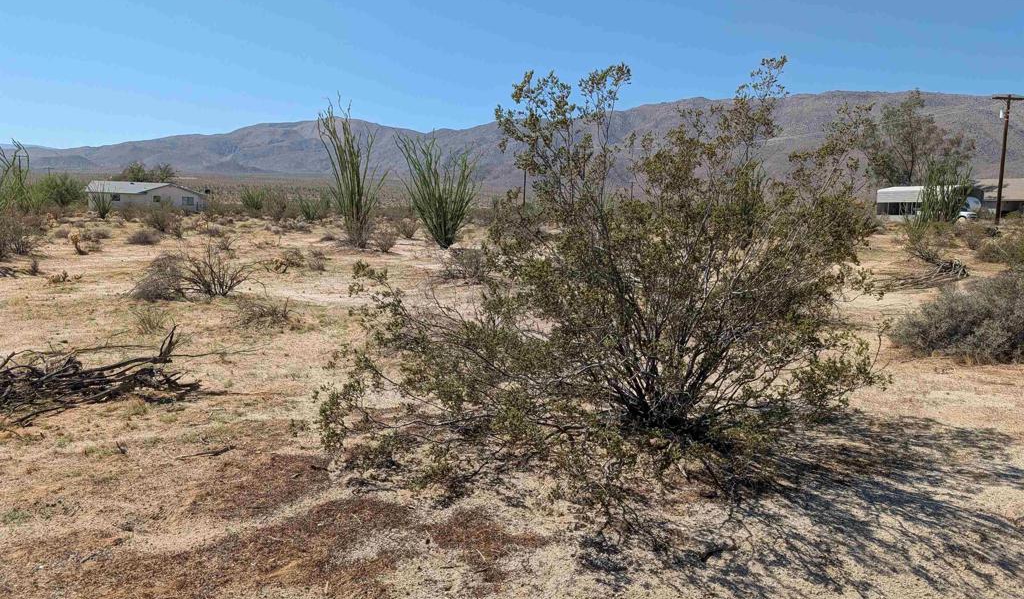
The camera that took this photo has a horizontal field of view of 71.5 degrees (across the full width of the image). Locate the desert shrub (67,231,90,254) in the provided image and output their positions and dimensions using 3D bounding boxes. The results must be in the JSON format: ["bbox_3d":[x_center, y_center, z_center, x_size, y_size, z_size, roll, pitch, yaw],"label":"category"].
[{"bbox_3d":[-12.163,-1.605,20.000,0.489,0.657,0.416,-4,9,-31],"label":"desert shrub"}]

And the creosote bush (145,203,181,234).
[{"bbox_3d":[-17.696,-4.101,36.000,1.636,1.572,1.472,-3,9,-26],"label":"creosote bush"}]

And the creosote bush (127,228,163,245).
[{"bbox_3d":[-12.760,-2.192,24.700,1.085,0.523,0.922,-3,9,-27],"label":"creosote bush"}]

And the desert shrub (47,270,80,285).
[{"bbox_3d":[-8.323,-0.410,13.200,0.520,0.226,0.416,-4,9,-32],"label":"desert shrub"}]

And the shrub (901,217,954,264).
[{"bbox_3d":[11.337,-1.610,19.400,1.272,1.270,1.081,5,9,30],"label":"shrub"}]

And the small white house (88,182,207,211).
[{"bbox_3d":[-55.190,-15.597,108.207,12.600,4.191,9.800,5,9,28],"label":"small white house"}]

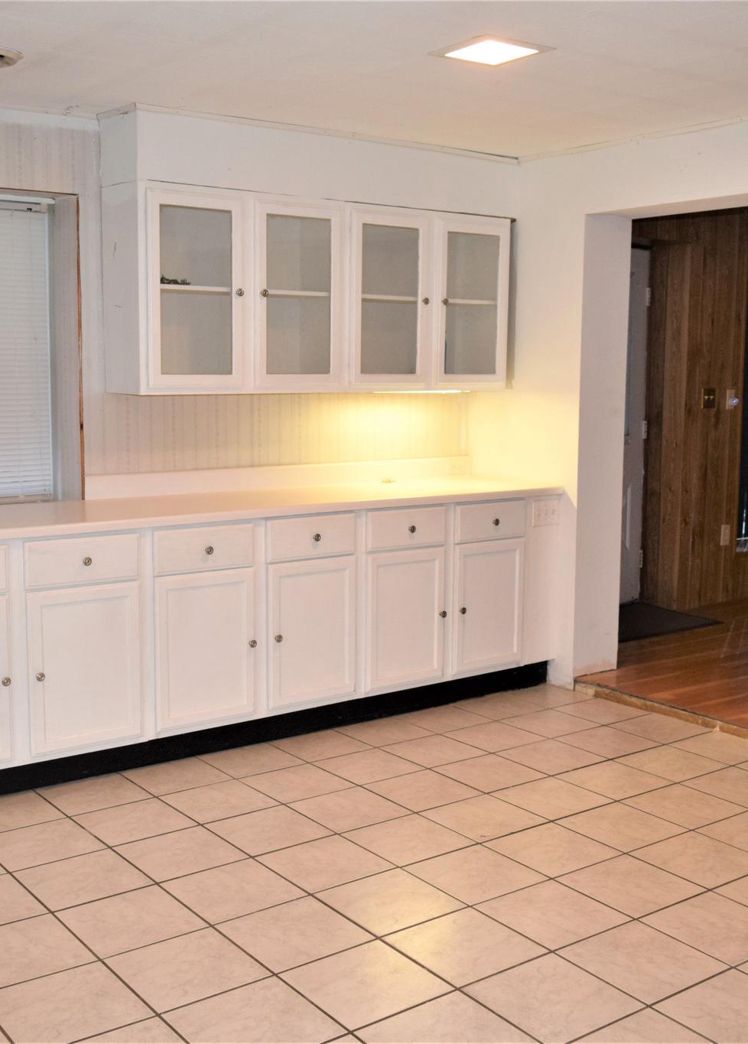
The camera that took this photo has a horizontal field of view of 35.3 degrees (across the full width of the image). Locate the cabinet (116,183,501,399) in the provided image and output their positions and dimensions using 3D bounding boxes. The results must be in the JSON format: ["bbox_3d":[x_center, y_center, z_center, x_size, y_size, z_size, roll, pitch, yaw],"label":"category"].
[{"bbox_3d":[-0.209,-0.933,4.937,1.838,0.772,0.309,-5,9,-37],"label":"cabinet"}]

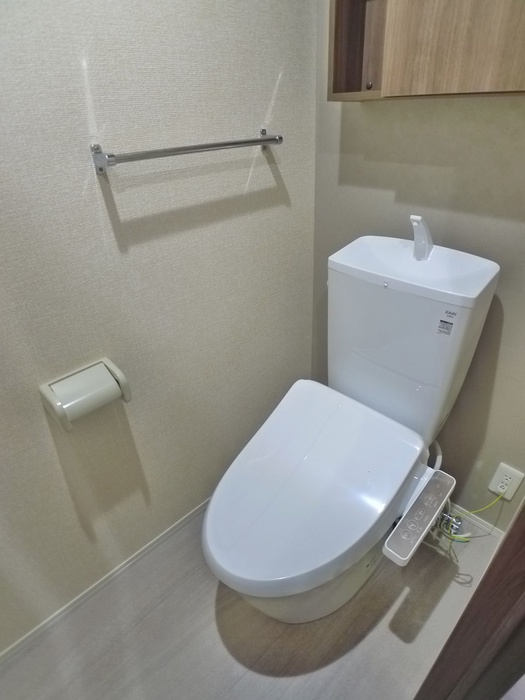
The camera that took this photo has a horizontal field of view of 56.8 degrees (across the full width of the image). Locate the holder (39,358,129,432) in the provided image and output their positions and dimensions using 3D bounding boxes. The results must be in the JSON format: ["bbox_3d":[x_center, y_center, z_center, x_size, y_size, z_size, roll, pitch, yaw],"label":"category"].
[{"bbox_3d":[-0.376,0.100,1.056,0.095,0.086,0.164,24,38,38],"label":"holder"}]

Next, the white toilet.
[{"bbox_3d":[0.189,0.221,1.175,0.456,0.936,0.813,24,38,38],"label":"white toilet"}]

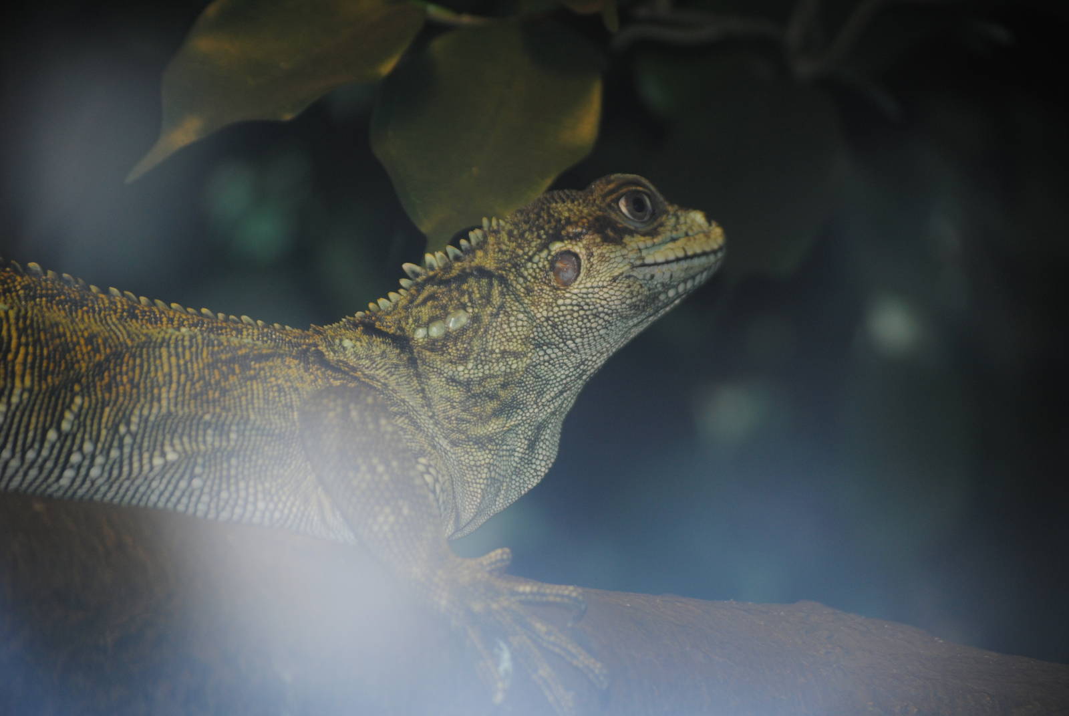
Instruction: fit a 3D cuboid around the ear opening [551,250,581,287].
[{"bbox_3d":[0.009,-0.026,1.200,0.009,0.011,0.004,9,0,3],"label":"ear opening"}]

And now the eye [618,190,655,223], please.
[{"bbox_3d":[0.030,-0.044,1.203,0.011,0.010,0.007,-10,6,-14],"label":"eye"}]

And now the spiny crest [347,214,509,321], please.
[{"bbox_3d":[-0.033,-0.026,1.215,0.055,0.009,0.006,-35,0,0],"label":"spiny crest"}]

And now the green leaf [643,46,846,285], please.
[{"bbox_3d":[0.071,-0.065,1.400,0.072,0.078,0.022,0,-12,0],"label":"green leaf"}]

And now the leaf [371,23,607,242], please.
[{"bbox_3d":[-0.015,-0.067,1.255,0.071,0.075,0.020,1,-15,-3],"label":"leaf"}]

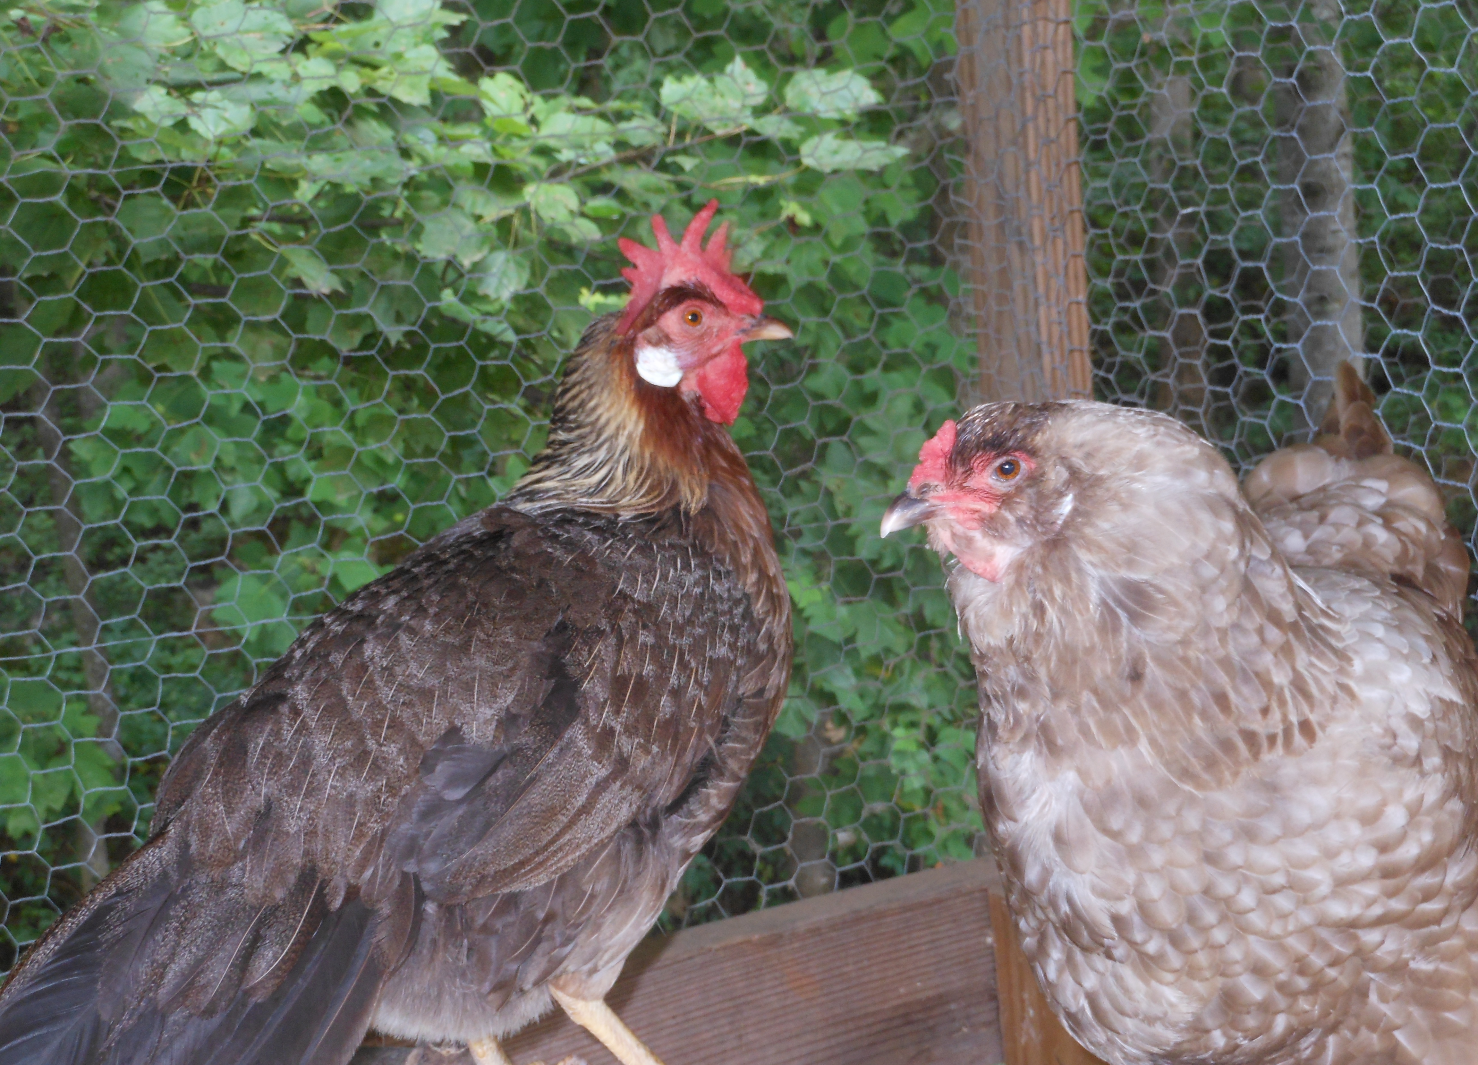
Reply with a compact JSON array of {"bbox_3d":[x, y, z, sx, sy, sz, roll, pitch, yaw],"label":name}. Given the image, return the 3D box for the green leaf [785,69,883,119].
[{"bbox_3d":[0.074,-0.343,1.500,0.073,0.012,0.065,-5,35,0],"label":"green leaf"}]

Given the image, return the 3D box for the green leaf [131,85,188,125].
[{"bbox_3d":[-0.428,-0.316,1.420,0.041,0.008,0.040,-5,48,0],"label":"green leaf"}]

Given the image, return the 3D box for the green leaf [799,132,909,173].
[{"bbox_3d":[0.089,-0.297,1.500,0.082,0.011,0.066,-5,28,0],"label":"green leaf"}]

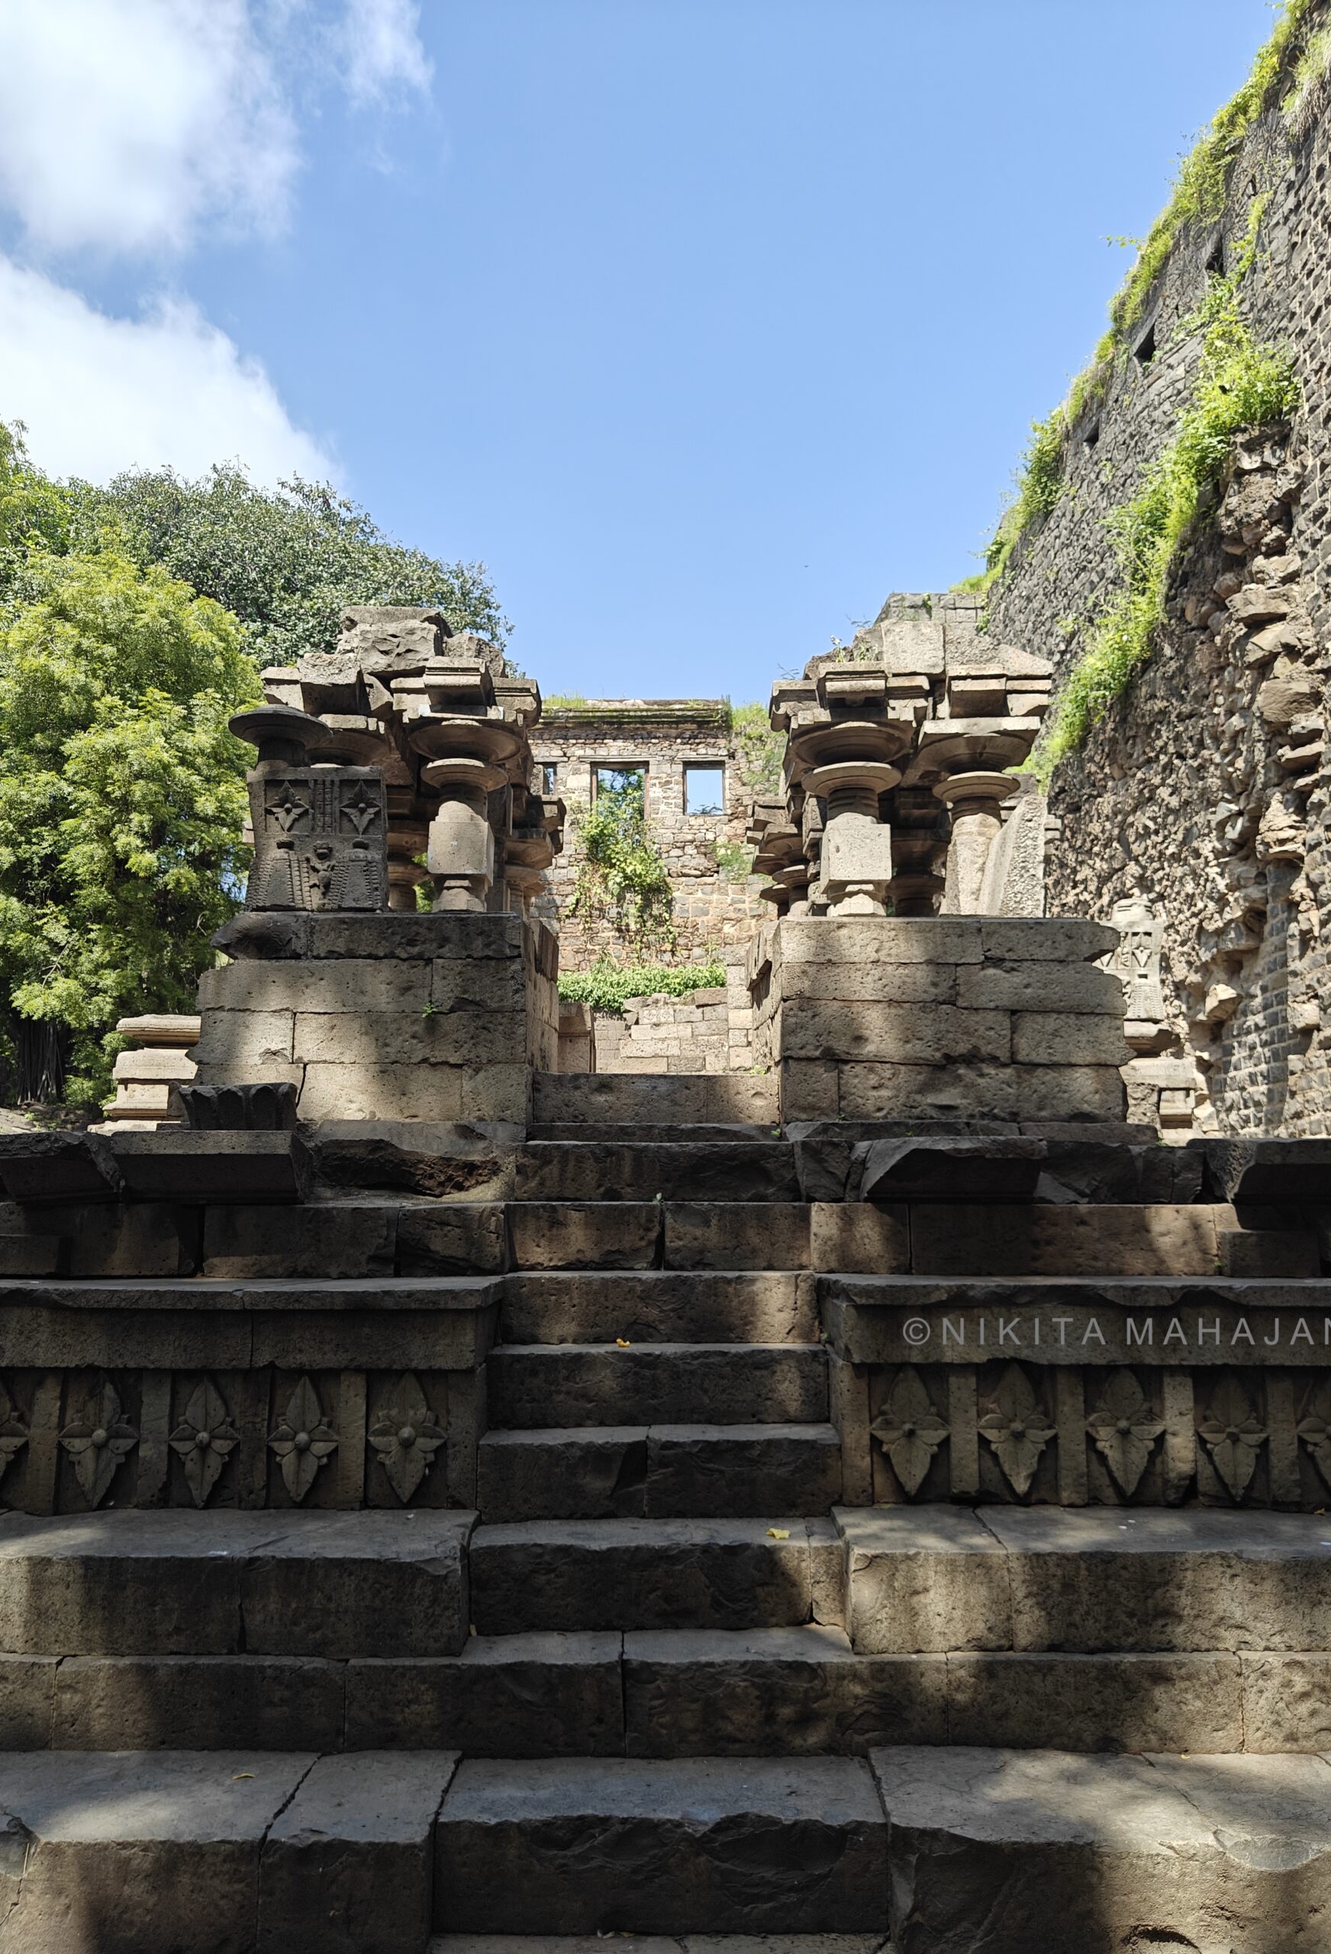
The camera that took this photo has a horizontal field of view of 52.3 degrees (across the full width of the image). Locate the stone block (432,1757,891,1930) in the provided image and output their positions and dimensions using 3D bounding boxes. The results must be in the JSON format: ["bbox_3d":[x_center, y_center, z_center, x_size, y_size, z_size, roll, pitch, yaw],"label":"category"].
[{"bbox_3d":[-0.007,1.958,3.082,0.977,0.219,0.346,0,-7,0],"label":"stone block"}]

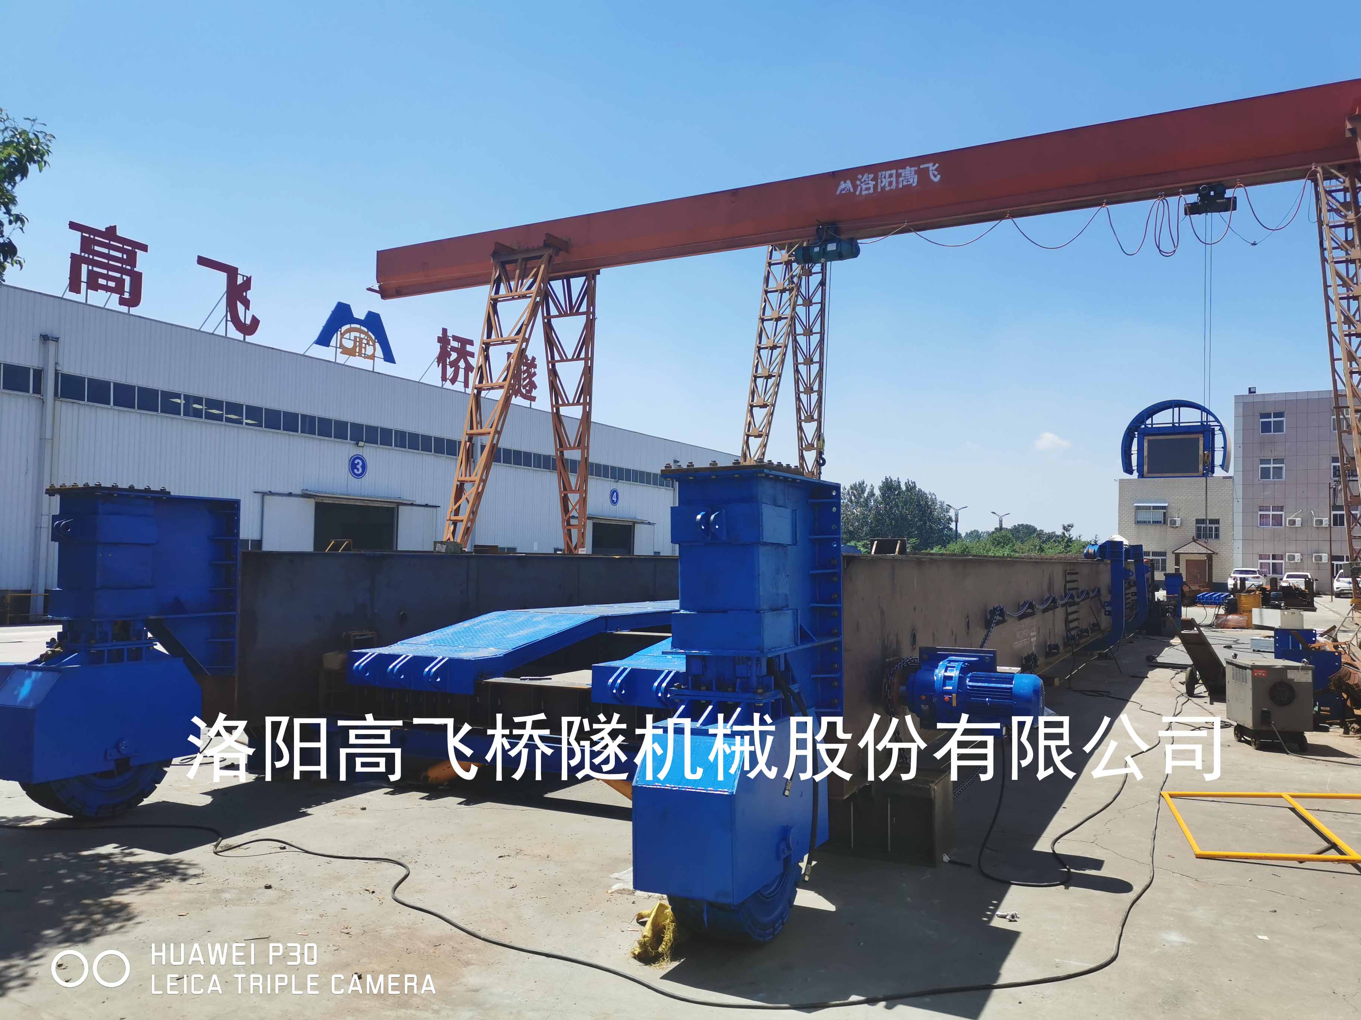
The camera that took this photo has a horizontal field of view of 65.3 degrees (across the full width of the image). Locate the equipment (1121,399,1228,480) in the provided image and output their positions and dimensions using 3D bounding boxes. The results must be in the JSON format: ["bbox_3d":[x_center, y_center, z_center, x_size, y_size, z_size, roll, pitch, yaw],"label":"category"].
[{"bbox_3d":[34.931,-4.995,75.000,6.750,5.250,1.700,0,-3,36],"label":"equipment"}]

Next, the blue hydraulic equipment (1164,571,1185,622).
[{"bbox_3d":[11.751,2.252,25.226,0.430,1.450,0.500,1,-2,26],"label":"blue hydraulic equipment"}]

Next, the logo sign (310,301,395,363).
[{"bbox_3d":[-10.743,-5.984,35.391,0.250,1.651,3.721,1,-2,26],"label":"logo sign"}]

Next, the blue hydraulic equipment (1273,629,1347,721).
[{"bbox_3d":[6.500,1.716,10.900,0.550,0.950,0.600,1,-2,0],"label":"blue hydraulic equipment"}]

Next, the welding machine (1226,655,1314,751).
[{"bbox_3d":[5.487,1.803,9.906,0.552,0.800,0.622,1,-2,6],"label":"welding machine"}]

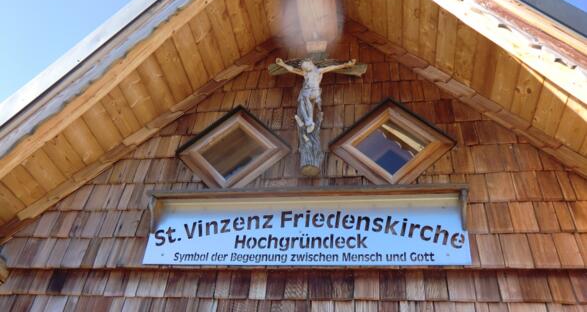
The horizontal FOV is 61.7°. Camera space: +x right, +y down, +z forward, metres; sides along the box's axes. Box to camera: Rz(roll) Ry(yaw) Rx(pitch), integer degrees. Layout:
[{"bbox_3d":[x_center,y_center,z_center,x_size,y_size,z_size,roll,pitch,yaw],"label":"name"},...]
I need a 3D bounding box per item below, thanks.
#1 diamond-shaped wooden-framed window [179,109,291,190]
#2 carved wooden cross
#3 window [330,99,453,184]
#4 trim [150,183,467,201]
[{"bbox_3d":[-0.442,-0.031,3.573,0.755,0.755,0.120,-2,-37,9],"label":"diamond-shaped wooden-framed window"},{"bbox_3d":[0.150,-0.396,3.548,0.770,1.130,0.230,-2,-37,9],"label":"carved wooden cross"},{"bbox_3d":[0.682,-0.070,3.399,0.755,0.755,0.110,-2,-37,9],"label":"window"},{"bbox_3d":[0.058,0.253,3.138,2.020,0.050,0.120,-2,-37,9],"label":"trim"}]

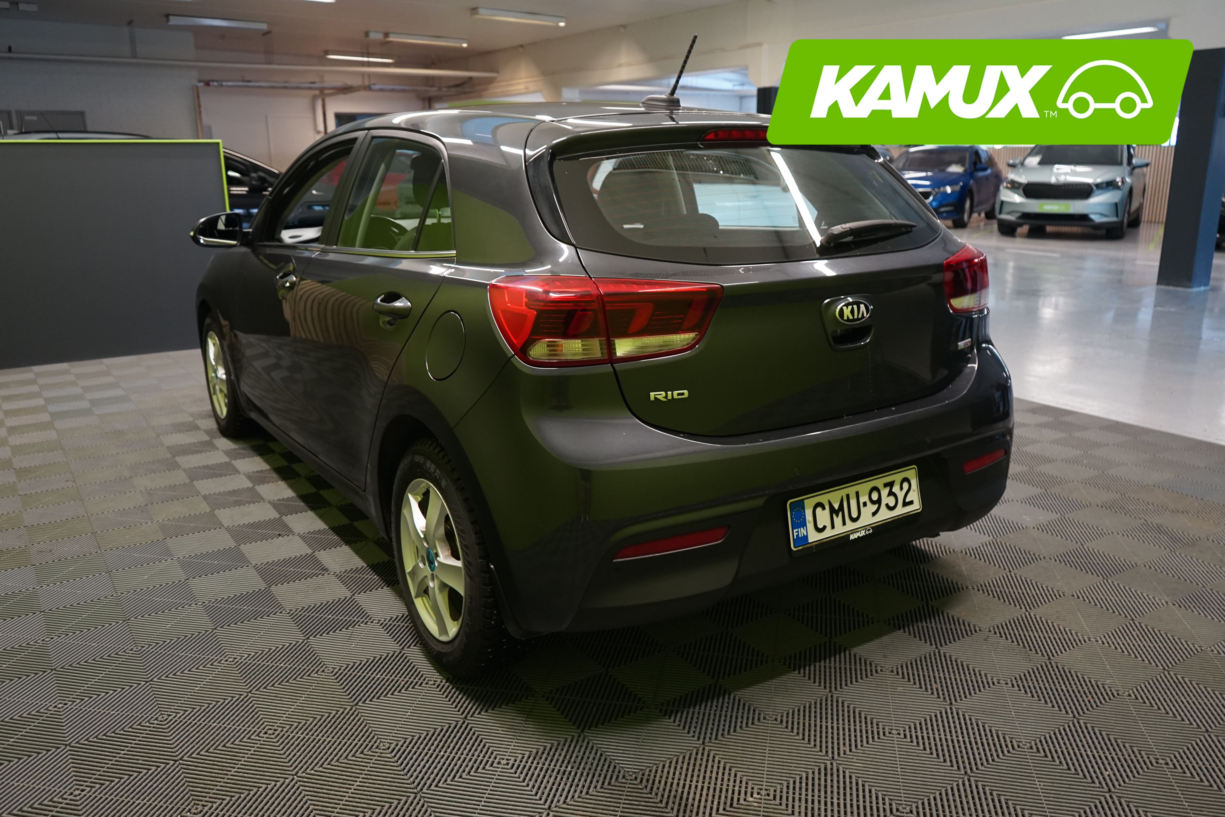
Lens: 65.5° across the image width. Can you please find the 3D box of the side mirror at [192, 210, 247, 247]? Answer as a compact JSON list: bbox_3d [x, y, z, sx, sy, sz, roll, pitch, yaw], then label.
[{"bbox_3d":[-1.547,-0.706,3.746,0.210,0.138,0.140,-10,17,-32],"label":"side mirror"}]

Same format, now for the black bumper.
[{"bbox_3d":[0.497,0.106,2.412,1.710,0.608,0.370,-10,17,-32],"label":"black bumper"}]

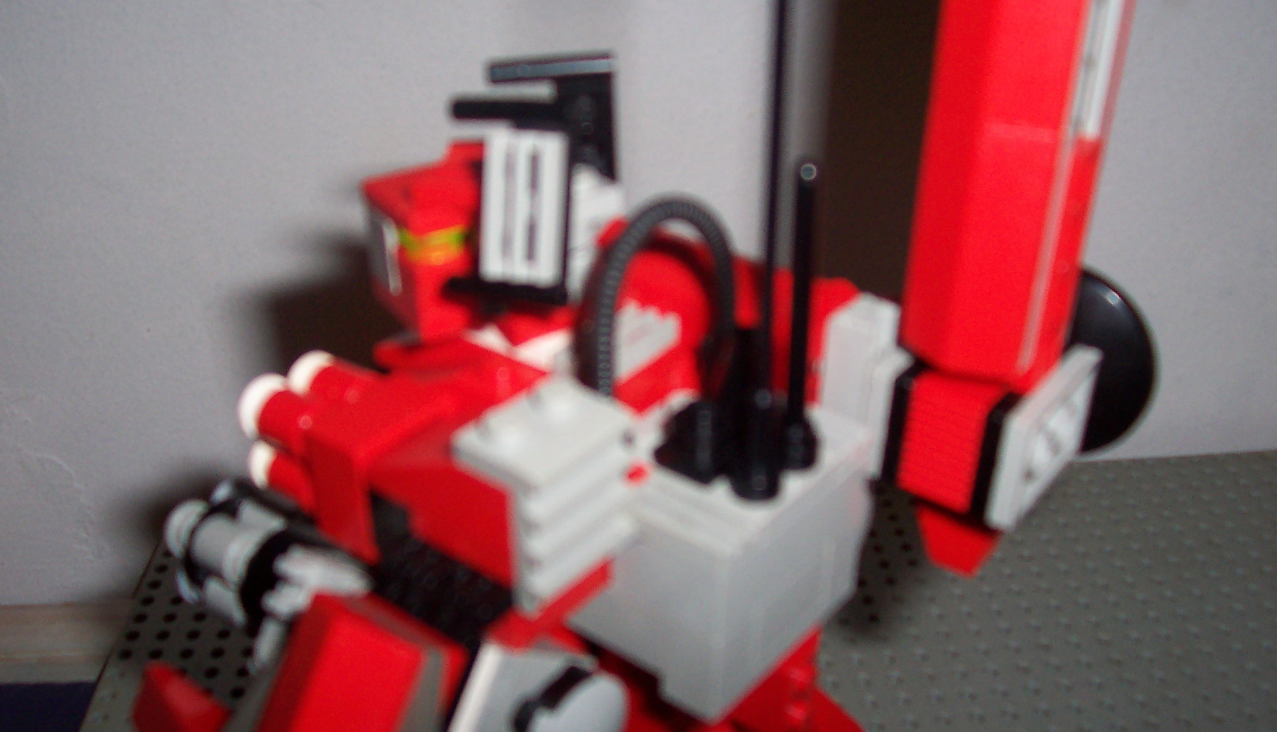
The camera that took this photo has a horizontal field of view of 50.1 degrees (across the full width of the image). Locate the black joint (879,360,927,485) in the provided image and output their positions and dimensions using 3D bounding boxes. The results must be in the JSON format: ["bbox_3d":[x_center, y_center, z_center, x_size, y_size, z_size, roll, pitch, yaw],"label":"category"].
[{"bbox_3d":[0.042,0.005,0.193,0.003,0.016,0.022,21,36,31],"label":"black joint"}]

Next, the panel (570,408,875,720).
[{"bbox_3d":[0.011,0.023,0.184,0.025,0.026,0.033,23,35,33],"label":"panel"}]

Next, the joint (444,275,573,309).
[{"bbox_3d":[-0.017,-0.009,0.174,0.016,0.003,0.005,4,28,-3],"label":"joint"}]

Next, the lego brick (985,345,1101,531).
[{"bbox_3d":[0.055,0.010,0.186,0.003,0.016,0.024,21,36,31],"label":"lego brick"}]

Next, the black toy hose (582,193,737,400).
[{"bbox_3d":[0.002,-0.008,0.174,0.021,0.026,0.004,-11,30,-21],"label":"black toy hose"}]

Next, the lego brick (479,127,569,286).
[{"bbox_3d":[-0.014,-0.020,0.170,0.011,0.019,0.006,4,28,-3],"label":"lego brick"}]

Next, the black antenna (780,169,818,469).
[{"bbox_3d":[0.020,-0.005,0.164,0.005,0.038,0.005,-2,27,1],"label":"black antenna"}]

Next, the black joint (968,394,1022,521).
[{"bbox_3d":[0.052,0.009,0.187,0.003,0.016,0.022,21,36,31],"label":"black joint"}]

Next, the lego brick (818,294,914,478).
[{"bbox_3d":[0.031,0.003,0.189,0.010,0.021,0.009,23,35,33],"label":"lego brick"}]

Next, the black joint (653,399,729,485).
[{"bbox_3d":[0.007,0.010,0.173,0.008,0.009,0.007,23,35,33],"label":"black joint"}]

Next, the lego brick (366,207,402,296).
[{"bbox_3d":[-0.033,-0.015,0.180,0.003,0.010,0.006,-19,31,-25],"label":"lego brick"}]

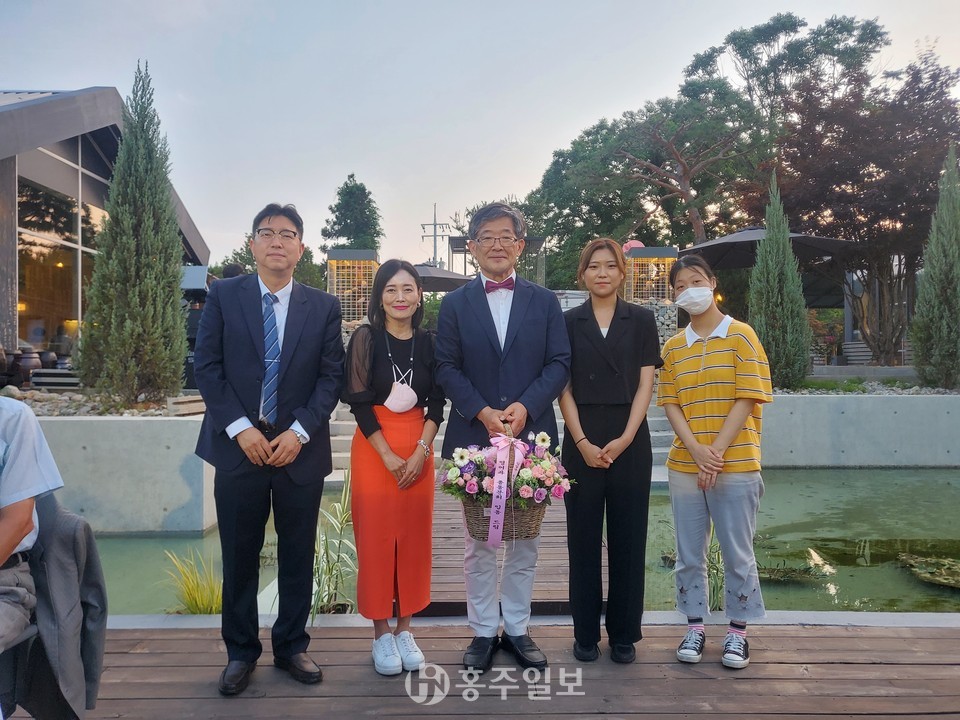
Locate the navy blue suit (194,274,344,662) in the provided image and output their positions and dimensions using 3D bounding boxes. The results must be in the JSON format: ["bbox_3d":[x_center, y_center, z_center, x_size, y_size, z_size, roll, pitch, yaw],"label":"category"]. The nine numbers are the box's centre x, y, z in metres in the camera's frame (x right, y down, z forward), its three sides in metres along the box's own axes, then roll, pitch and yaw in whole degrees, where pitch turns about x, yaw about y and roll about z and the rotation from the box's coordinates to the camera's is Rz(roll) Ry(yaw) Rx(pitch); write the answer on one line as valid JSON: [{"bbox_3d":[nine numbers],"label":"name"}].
[{"bbox_3d":[-0.750,0.387,2.620,0.520,1.410,0.320,0,0,-10],"label":"navy blue suit"}]

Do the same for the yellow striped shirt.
[{"bbox_3d":[0.914,0.134,2.810,0.430,0.595,0.280,0,1,25],"label":"yellow striped shirt"}]

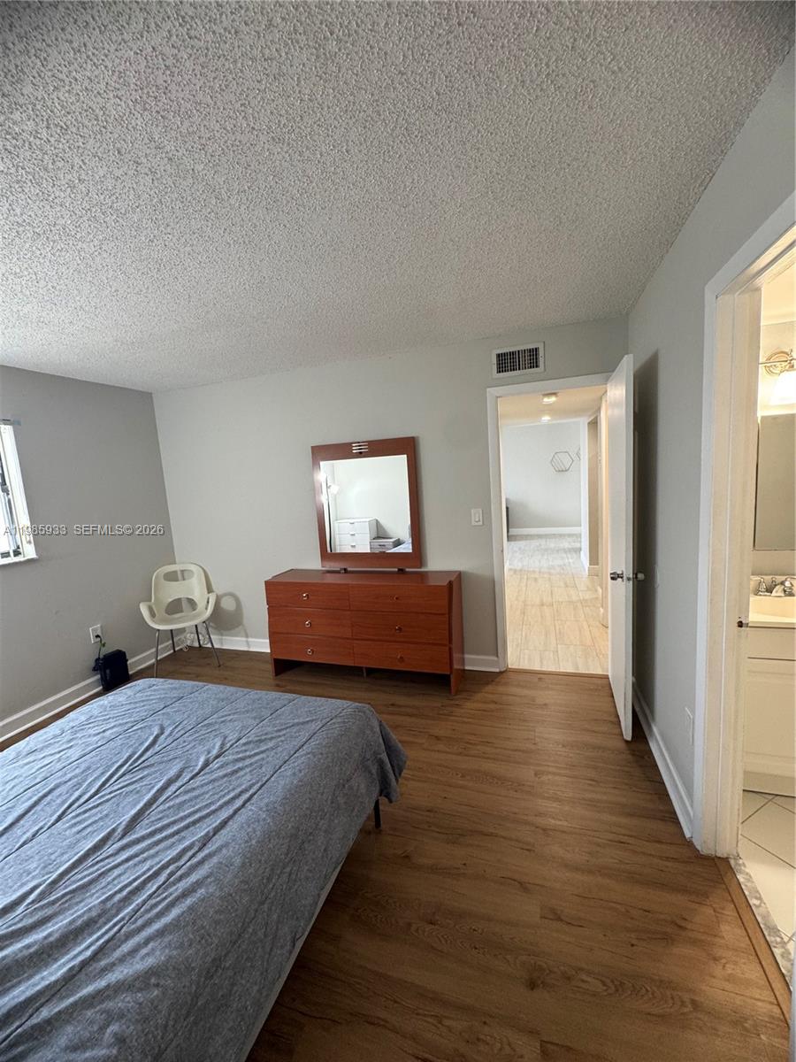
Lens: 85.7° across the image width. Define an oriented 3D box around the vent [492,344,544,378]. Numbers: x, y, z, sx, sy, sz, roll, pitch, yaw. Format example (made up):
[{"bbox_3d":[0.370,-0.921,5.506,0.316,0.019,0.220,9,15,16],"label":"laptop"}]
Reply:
[{"bbox_3d":[0.817,-1.154,2.906,0.340,0.186,0.025,-1,8,19],"label":"vent"}]

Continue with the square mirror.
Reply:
[{"bbox_3d":[-0.255,-0.189,3.386,0.870,1.010,0.040,-1,8,19],"label":"square mirror"}]

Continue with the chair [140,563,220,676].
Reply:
[{"bbox_3d":[-1.930,0.751,3.822,0.610,0.866,0.600,-8,9,-25],"label":"chair"}]

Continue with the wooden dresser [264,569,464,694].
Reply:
[{"bbox_3d":[-0.255,0.741,3.351,1.462,0.793,0.395,-1,8,19],"label":"wooden dresser"}]

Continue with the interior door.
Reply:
[{"bbox_3d":[1.322,0.100,2.577,0.040,2.032,0.712,-1,8,19],"label":"interior door"}]

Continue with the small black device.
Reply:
[{"bbox_3d":[-2.301,1.135,3.479,0.090,0.250,0.200,-1,8,19],"label":"small black device"}]

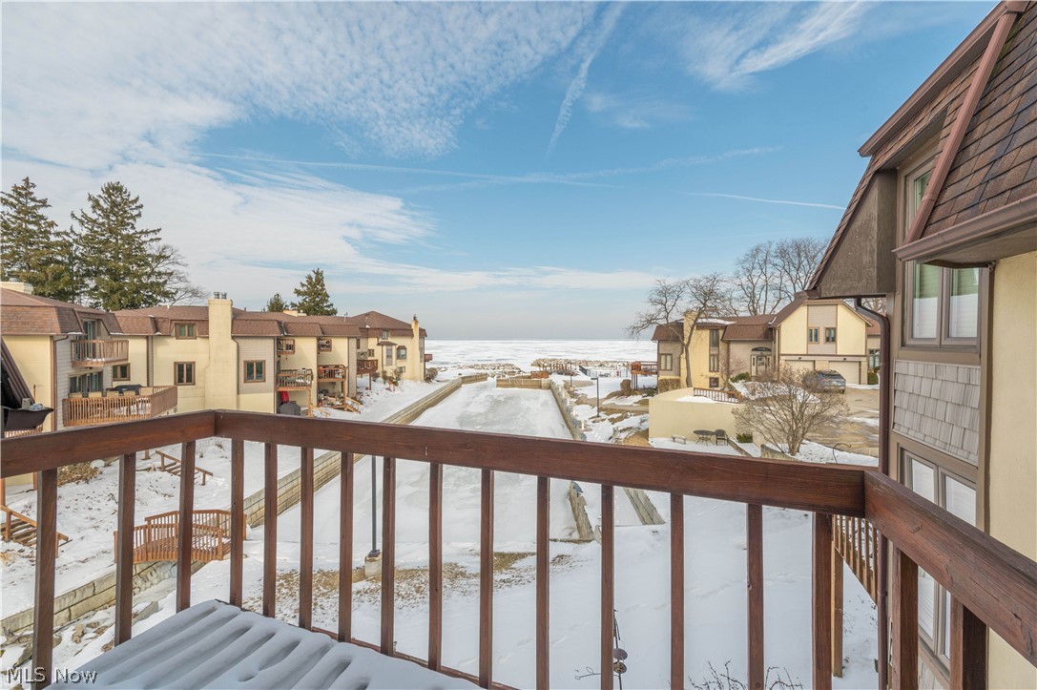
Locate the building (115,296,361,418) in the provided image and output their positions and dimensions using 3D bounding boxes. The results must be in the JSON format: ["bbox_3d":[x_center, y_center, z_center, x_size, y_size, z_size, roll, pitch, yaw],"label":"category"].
[{"bbox_3d":[-21.600,1.190,32.819,10.000,8.750,21.000,0,1,6],"label":"building"}]

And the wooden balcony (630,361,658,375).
[{"bbox_3d":[14.100,2.503,45.037,3.500,1.300,2.500,0,1,19],"label":"wooden balcony"}]

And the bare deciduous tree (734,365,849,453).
[{"bbox_3d":[12.750,2.975,18.841,5.300,4.250,4.800,0,1,0],"label":"bare deciduous tree"}]

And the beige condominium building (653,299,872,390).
[{"bbox_3d":[23.900,-0.065,42.603,18.800,8.800,10.400,0,1,19],"label":"beige condominium building"}]

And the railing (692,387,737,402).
[{"bbox_3d":[15.600,4.013,32.256,3.900,1.080,1.000,0,1,19],"label":"railing"}]

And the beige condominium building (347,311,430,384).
[{"bbox_3d":[-19.800,0.458,56.011,11.500,10.200,12.000,0,1,20],"label":"beige condominium building"}]

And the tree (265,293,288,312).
[{"bbox_3d":[-44.500,-3.081,73.966,6.000,13.200,6.000,0,1,0],"label":"tree"}]

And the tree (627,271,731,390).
[{"bbox_3d":[14.500,-0.931,36.291,9.200,10.900,8.000,0,1,0],"label":"tree"}]

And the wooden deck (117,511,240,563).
[{"bbox_3d":[-10.850,6.128,13.032,3.300,1.200,1.350,0,1,-3],"label":"wooden deck"}]

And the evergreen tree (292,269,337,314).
[{"bbox_3d":[-32.500,-4.298,63.949,8.000,15.900,8.000,0,1,0],"label":"evergreen tree"}]

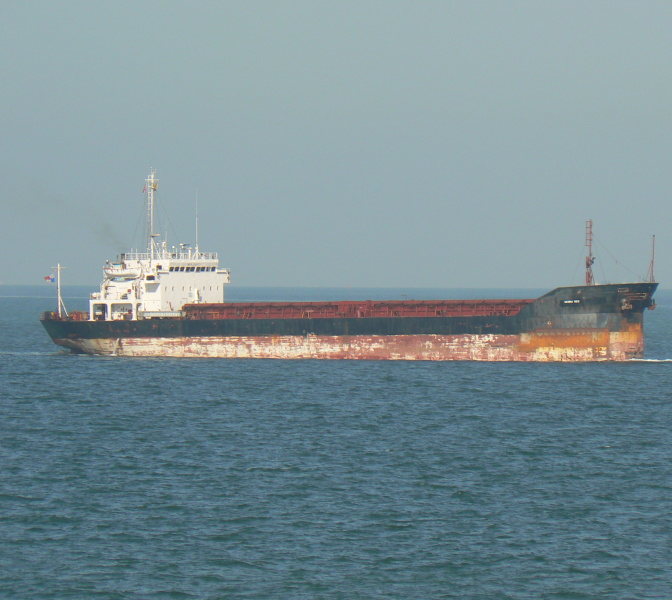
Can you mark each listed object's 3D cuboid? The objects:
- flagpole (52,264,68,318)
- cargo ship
[{"bbox_3d":[-38.930,-1.340,1103.760,1.200,7.770,2.200,0,0,34],"label":"flagpole"},{"bbox_3d":[1.770,-4.570,1078.000,100.140,27.150,17.200,0,0,34],"label":"cargo ship"}]

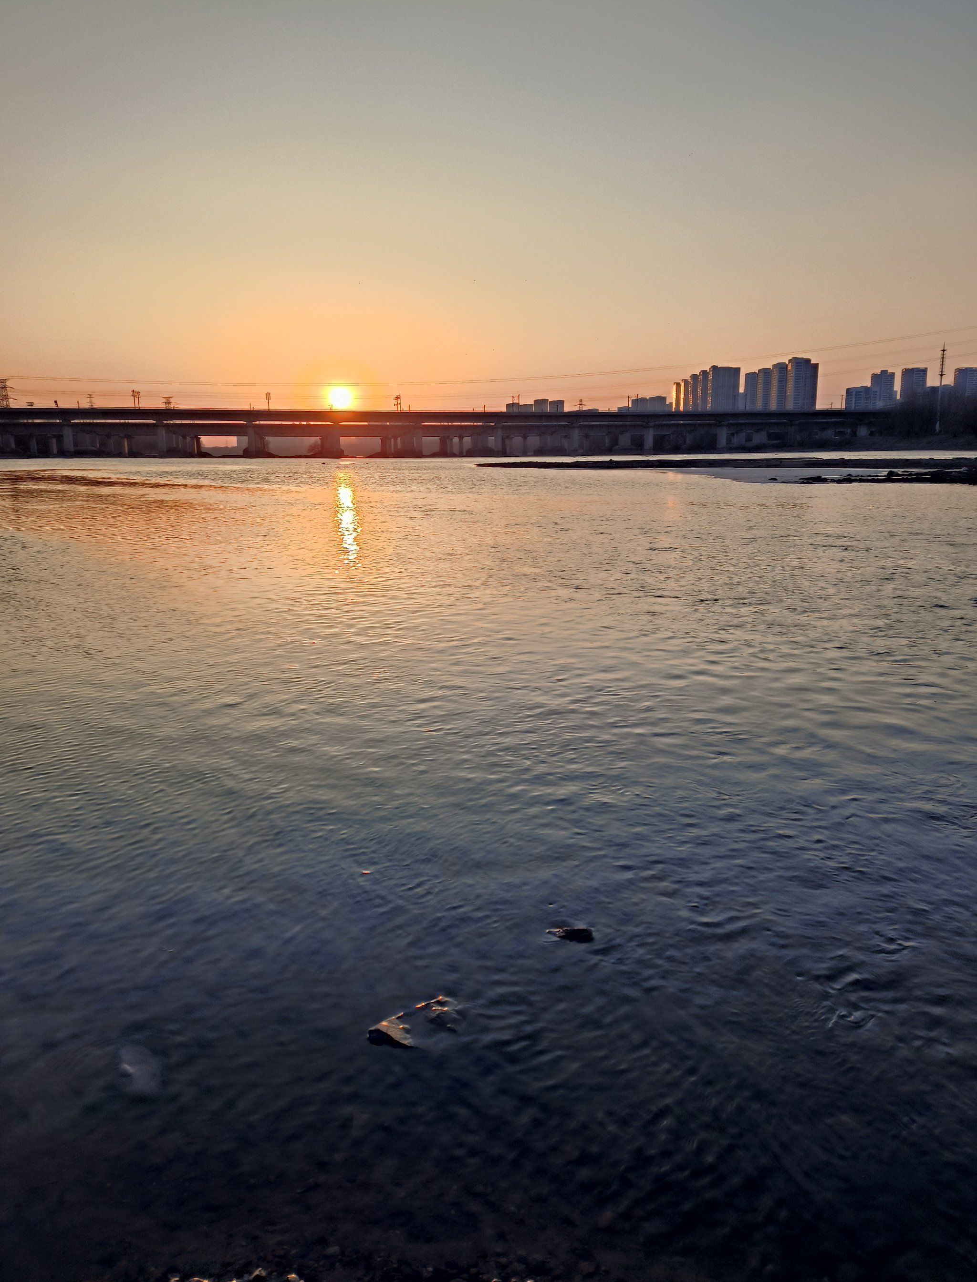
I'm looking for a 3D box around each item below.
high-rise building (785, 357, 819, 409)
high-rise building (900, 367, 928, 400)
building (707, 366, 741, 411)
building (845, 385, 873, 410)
[{"bbox_3d":[360.600,-274.100,1081.700,27.900,99.200,20.000,0,11,0],"label":"high-rise building"},{"bbox_3d":[564.800,-311.100,1254.900,31.000,103.000,18.000,2,12,11],"label":"high-rise building"},{"bbox_3d":[303.400,-302.300,1215.200,37.700,101.400,20.000,0,11,0],"label":"building"},{"bbox_3d":[411.200,-249.900,1046.800,23.600,65.600,18.000,0,11,0],"label":"building"}]

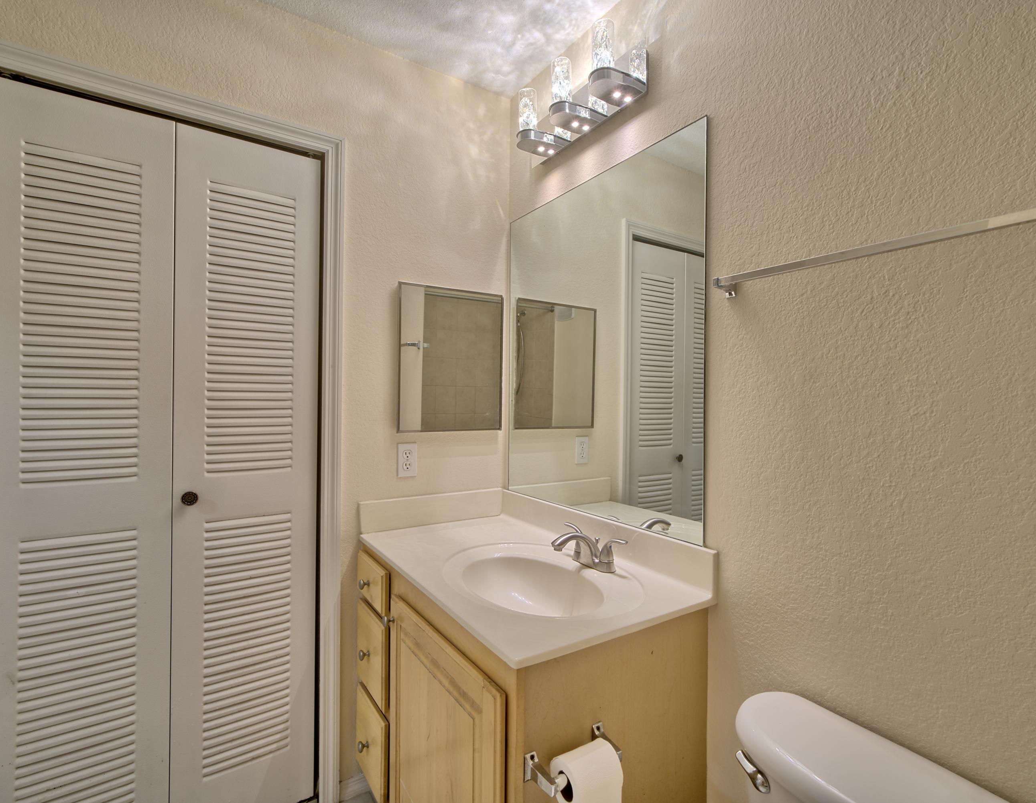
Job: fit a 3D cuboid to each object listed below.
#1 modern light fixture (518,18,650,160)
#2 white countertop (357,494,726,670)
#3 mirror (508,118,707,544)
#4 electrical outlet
[{"bbox_3d":[0.148,-0.905,1.496,0.140,0.195,0.527,0,0,-33],"label":"modern light fixture"},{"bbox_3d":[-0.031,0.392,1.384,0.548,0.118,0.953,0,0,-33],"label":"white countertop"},{"bbox_3d":[0.199,-0.168,1.529,0.010,1.003,0.859,0,0,-33],"label":"mirror"},{"bbox_3d":[-0.377,0.203,1.721,0.069,0.115,0.008,0,0,-33],"label":"electrical outlet"}]

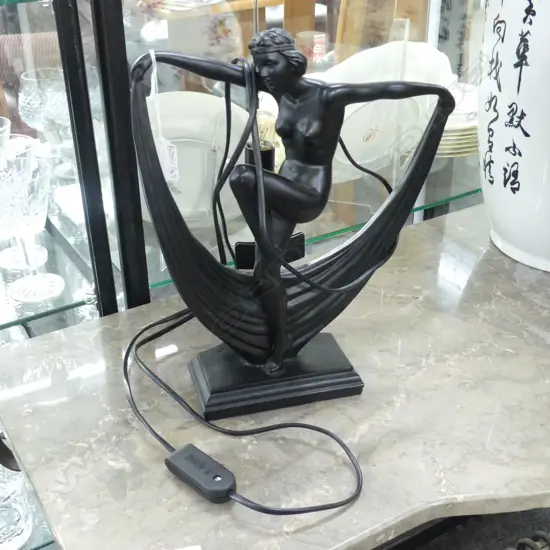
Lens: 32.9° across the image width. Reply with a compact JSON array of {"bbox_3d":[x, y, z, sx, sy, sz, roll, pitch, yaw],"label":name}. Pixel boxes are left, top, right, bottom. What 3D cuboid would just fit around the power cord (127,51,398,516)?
[{"bbox_3d":[-0.021,-0.026,0.885,0.294,0.364,0.329,0,30,0],"label":"power cord"}]

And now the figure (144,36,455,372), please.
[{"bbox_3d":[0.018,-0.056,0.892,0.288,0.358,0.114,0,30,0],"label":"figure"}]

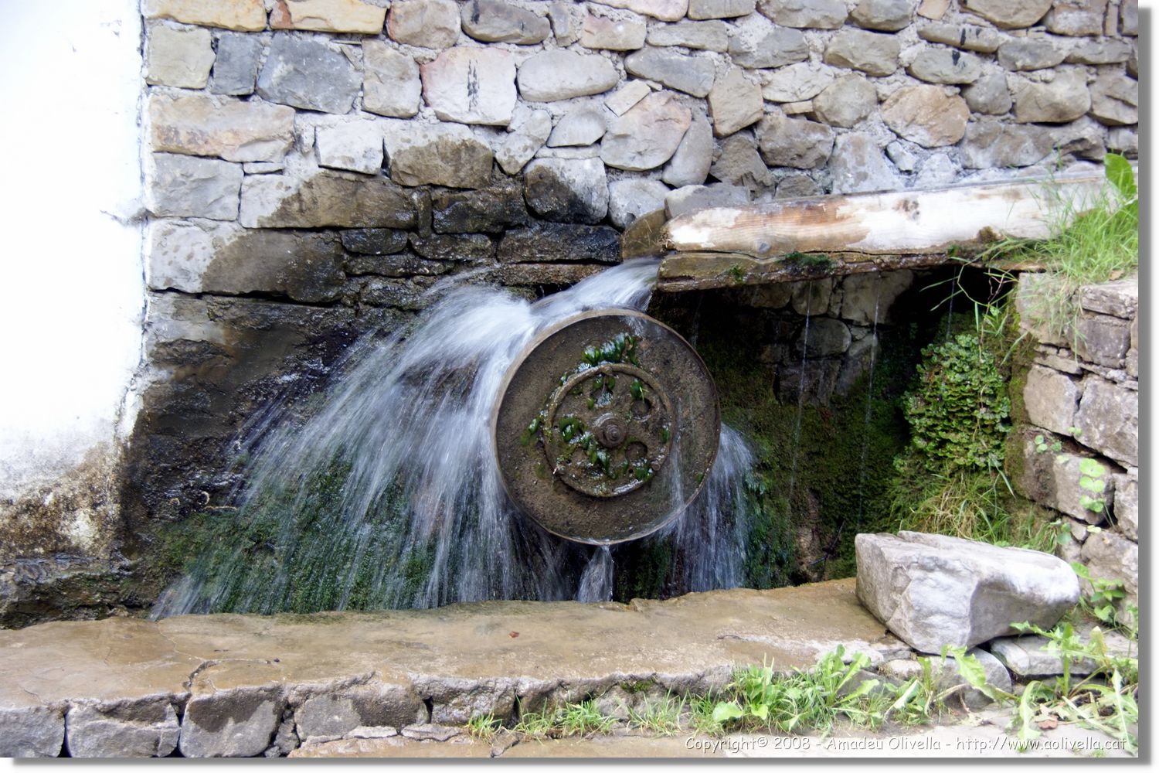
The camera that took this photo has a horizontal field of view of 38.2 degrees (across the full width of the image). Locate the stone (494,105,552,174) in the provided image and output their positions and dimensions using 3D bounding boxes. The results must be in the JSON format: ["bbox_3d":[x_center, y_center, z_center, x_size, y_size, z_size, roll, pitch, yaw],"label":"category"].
[{"bbox_3d":[-0.179,-0.725,4.908,0.167,0.187,0.130,1,9,-16],"label":"stone"}]

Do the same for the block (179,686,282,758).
[{"bbox_3d":[-0.856,0.789,4.082,0.235,0.186,0.220,-1,8,-14],"label":"block"}]

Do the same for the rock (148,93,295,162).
[{"bbox_3d":[-1.039,-0.746,4.844,0.395,0.191,0.240,-1,8,-14],"label":"rock"}]

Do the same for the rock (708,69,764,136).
[{"bbox_3d":[0.383,-0.743,4.354,0.144,0.165,0.150,-1,14,-16],"label":"rock"}]

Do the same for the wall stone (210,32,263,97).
[{"bbox_3d":[-0.988,-0.920,4.801,0.144,0.172,0.180,-1,8,-14],"label":"wall stone"}]

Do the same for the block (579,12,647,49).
[{"bbox_3d":[0.069,-0.897,4.216,0.167,0.088,0.140,-1,14,-16],"label":"block"}]

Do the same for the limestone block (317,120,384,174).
[{"bbox_3d":[-0.572,-0.593,4.109,0.160,0.124,0.150,-1,14,-16],"label":"limestone block"}]

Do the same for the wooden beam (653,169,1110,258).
[{"bbox_3d":[0.911,-0.490,4.966,1.442,0.185,0.200,-5,11,-15],"label":"wooden beam"}]

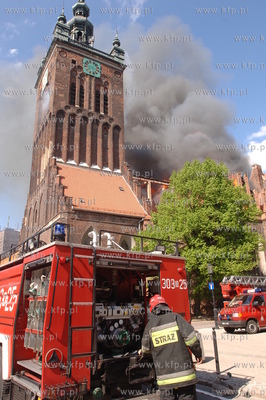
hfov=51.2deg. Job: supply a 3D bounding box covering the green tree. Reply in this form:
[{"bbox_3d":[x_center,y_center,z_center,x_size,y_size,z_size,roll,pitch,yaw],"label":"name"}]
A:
[{"bbox_3d":[6.360,2.800,25.380,10.590,14.450,9.990,-1,-19,0],"label":"green tree"}]

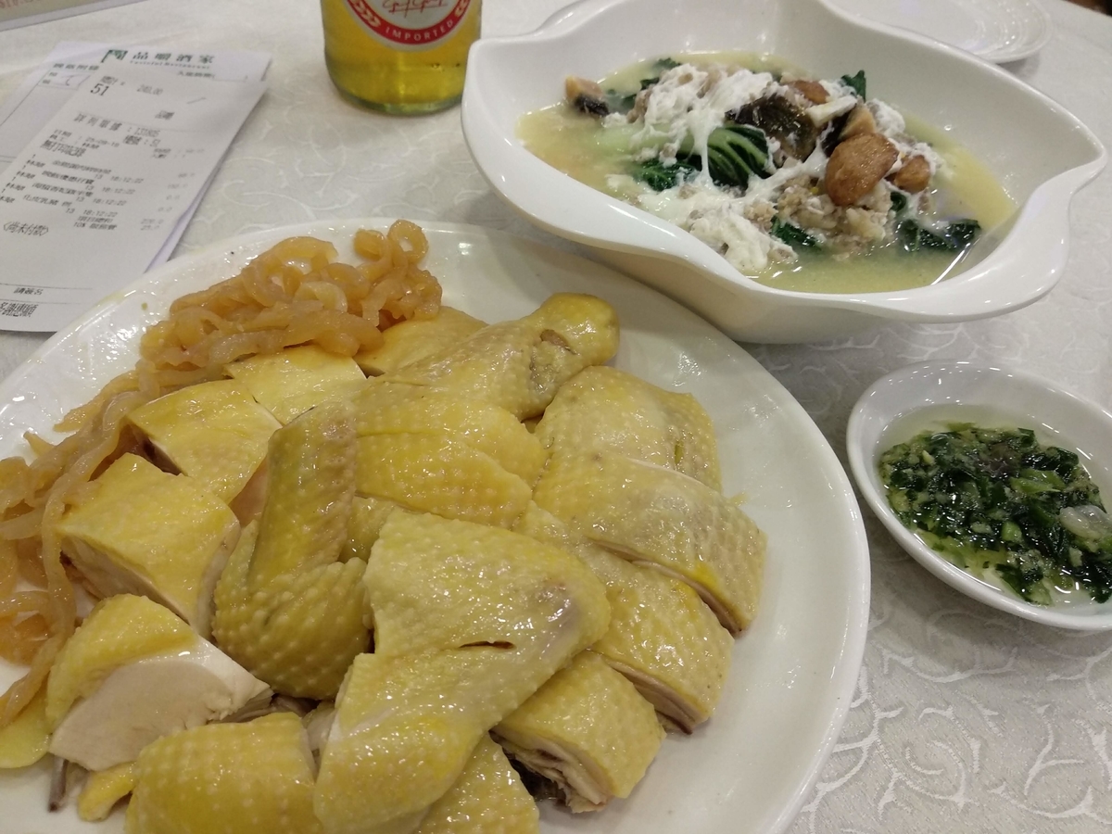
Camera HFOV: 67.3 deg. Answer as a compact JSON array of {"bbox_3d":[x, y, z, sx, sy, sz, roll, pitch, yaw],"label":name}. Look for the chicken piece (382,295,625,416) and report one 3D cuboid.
[{"bbox_3d":[-0.016,-0.017,0.257,0.071,0.029,0.031,-16,51,-20],"label":"chicken piece"}]

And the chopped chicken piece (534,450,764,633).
[{"bbox_3d":[0.022,0.034,0.216,0.054,0.029,0.028,16,47,9],"label":"chopped chicken piece"}]

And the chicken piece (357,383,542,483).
[{"bbox_3d":[-0.029,0.009,0.223,0.048,0.025,0.030,8,47,1],"label":"chicken piece"}]

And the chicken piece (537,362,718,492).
[{"bbox_3d":[0.019,0.010,0.237,0.047,0.030,0.035,0,47,-7],"label":"chicken piece"}]

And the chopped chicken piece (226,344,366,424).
[{"bbox_3d":[-0.073,-0.004,0.239,0.035,0.023,0.027,-19,52,-23],"label":"chopped chicken piece"}]

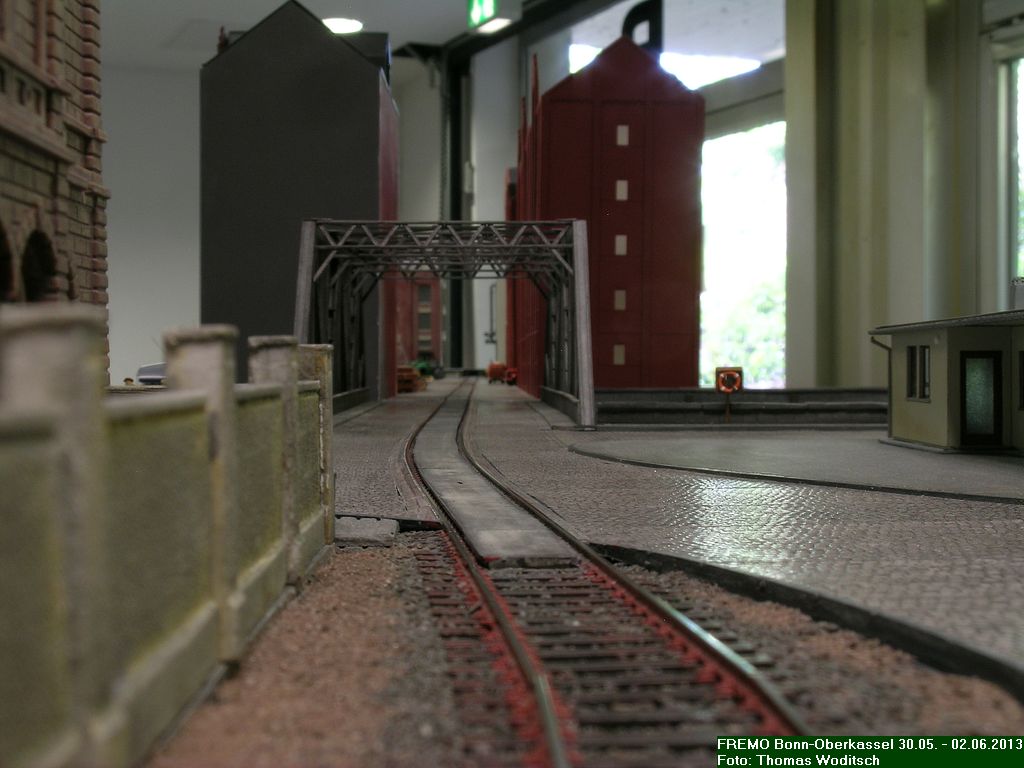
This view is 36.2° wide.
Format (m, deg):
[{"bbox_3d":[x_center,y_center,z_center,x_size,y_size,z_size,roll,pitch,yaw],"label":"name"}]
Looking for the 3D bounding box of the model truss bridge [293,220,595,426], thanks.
[{"bbox_3d":[-0.031,-0.028,0.775,0.121,0.087,0.330,0,1,-1],"label":"model truss bridge"}]

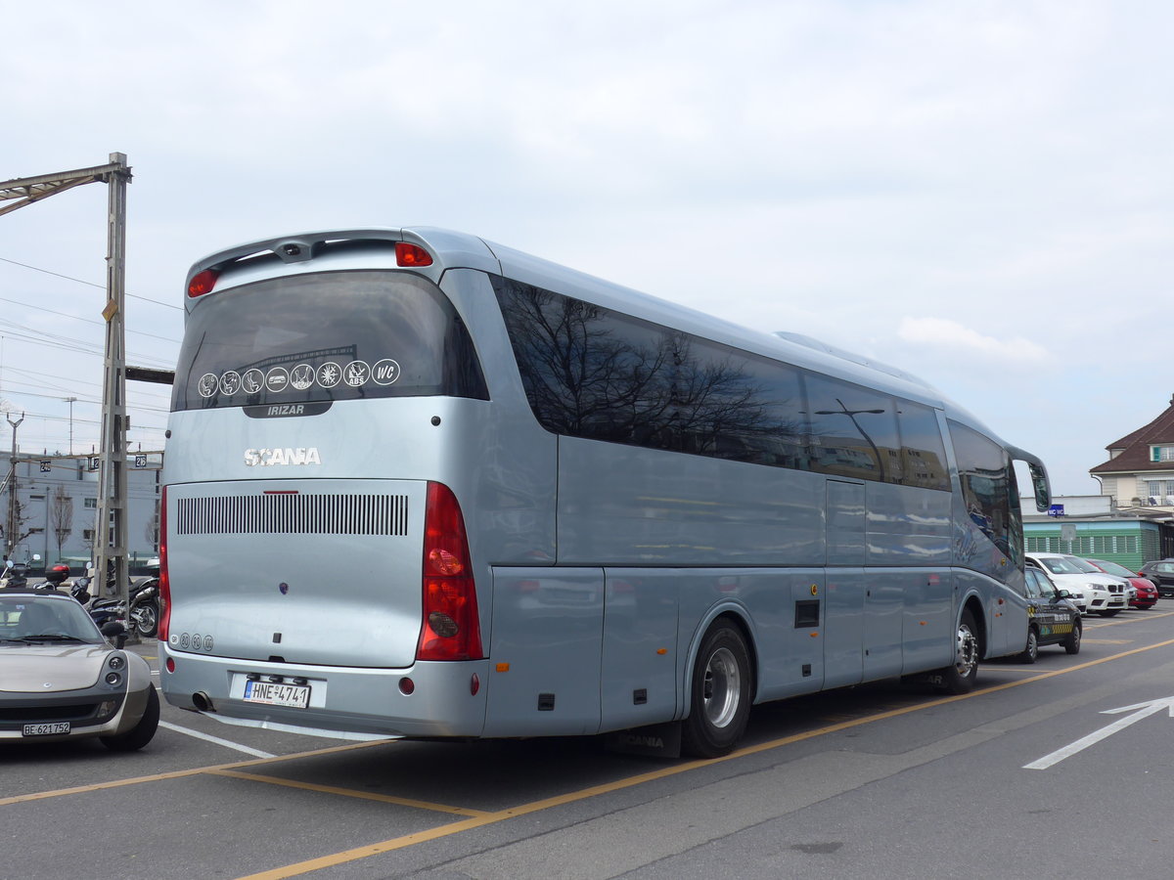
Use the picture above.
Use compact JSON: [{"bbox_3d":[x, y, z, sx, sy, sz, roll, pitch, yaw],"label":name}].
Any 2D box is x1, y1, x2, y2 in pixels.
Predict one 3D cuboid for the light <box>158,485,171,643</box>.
[{"bbox_3d":[-2.710,0.809,9.107,0.250,1.000,0.270,5,-6,-42],"label":"light"}]

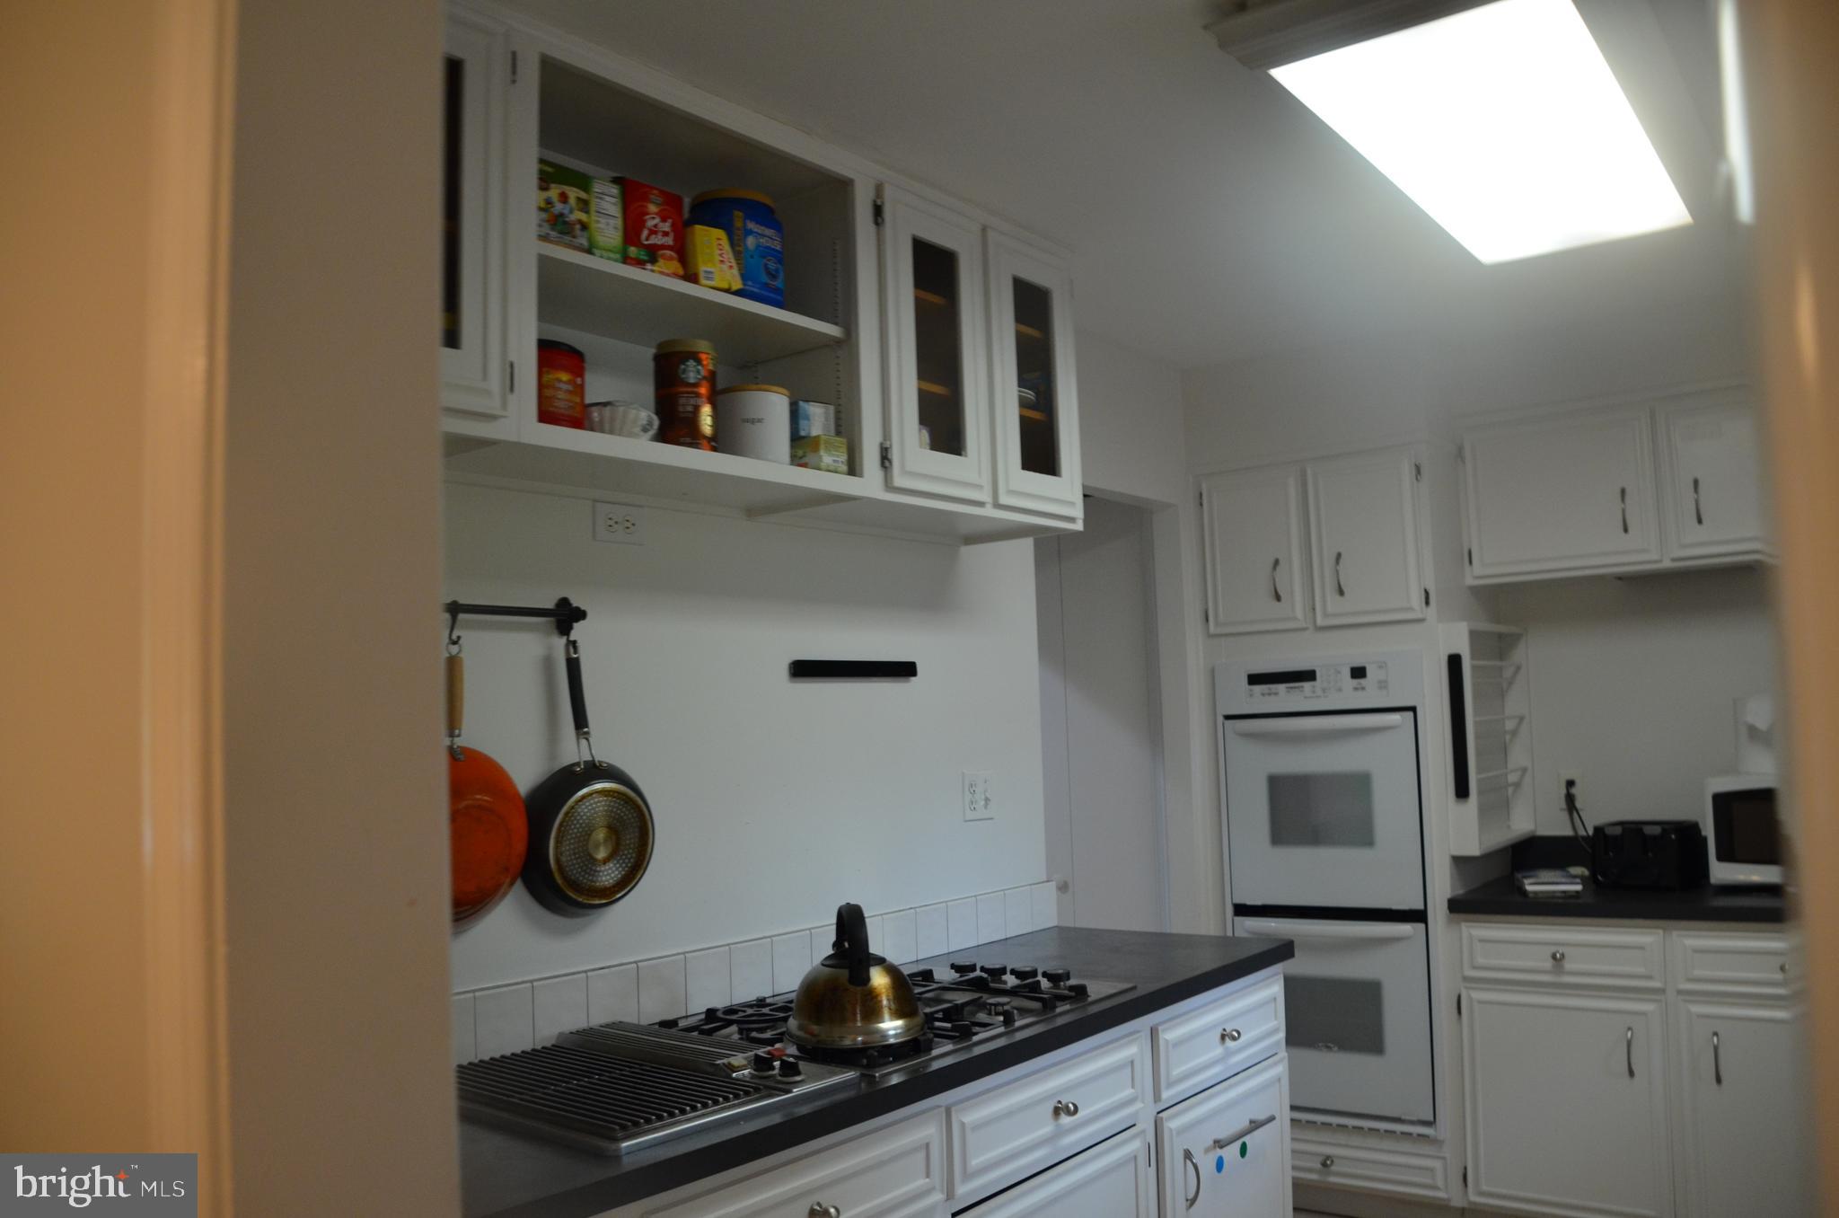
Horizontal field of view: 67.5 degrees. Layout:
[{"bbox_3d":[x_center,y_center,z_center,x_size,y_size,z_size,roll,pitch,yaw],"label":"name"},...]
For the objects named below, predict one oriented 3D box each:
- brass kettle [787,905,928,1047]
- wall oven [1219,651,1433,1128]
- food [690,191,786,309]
[{"bbox_3d":[-0.101,0.557,2.129,0.212,0.202,0.212,-2,-5,0],"label":"brass kettle"},{"bbox_3d":[1.276,0.790,4.022,0.615,1.305,0.580,-6,-6,38],"label":"wall oven"},{"bbox_3d":[-0.321,-0.606,2.411,0.172,0.200,0.172,-2,-5,0],"label":"food"}]

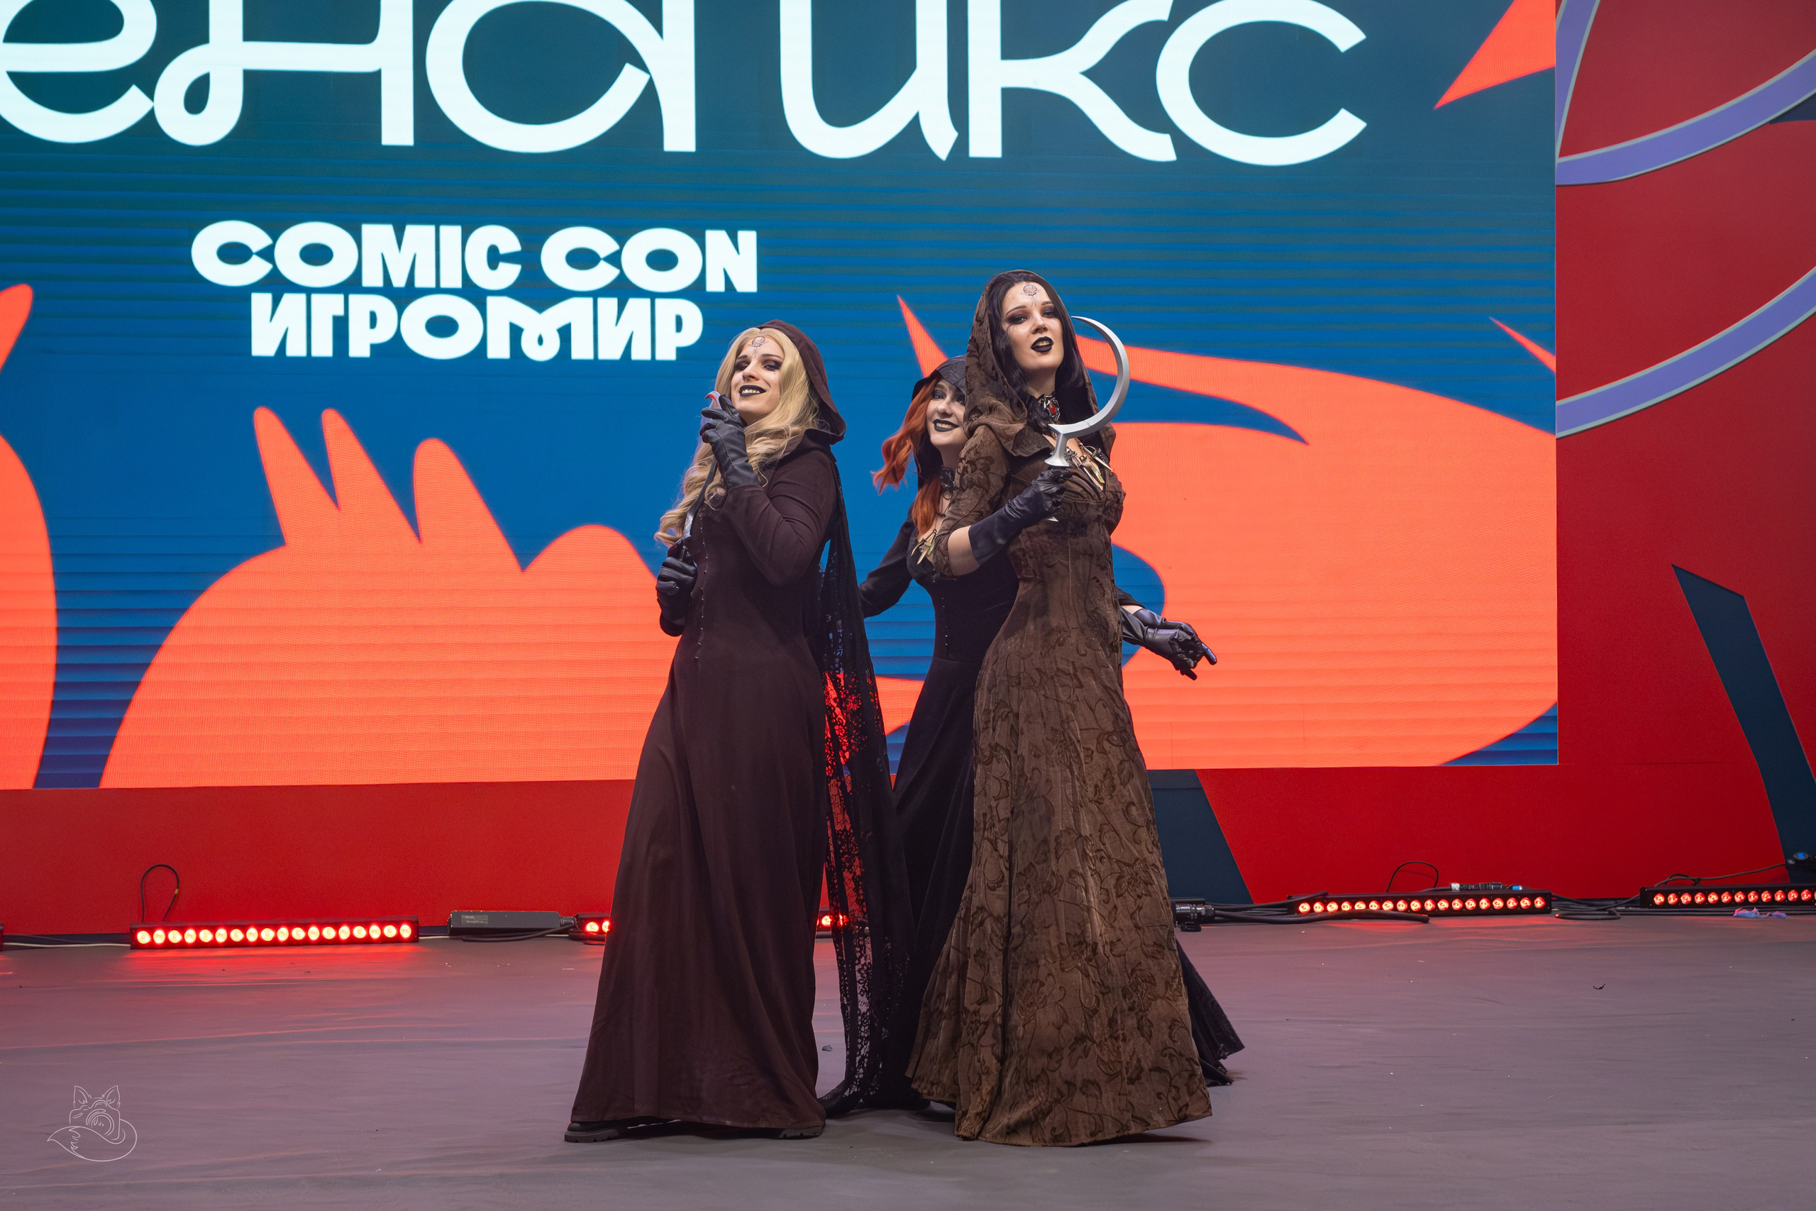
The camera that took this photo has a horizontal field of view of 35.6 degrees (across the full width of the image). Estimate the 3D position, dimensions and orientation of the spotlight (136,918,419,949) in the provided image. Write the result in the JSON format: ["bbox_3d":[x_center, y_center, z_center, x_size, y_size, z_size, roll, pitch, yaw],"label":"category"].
[{"bbox_3d":[-2.174,1.125,9.700,0.960,0.080,0.090,0,0,-9],"label":"spotlight"}]

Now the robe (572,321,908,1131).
[{"bbox_3d":[-0.366,0.260,6.120,0.750,1.740,0.600,0,0,-34],"label":"robe"}]

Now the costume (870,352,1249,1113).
[{"bbox_3d":[0.324,0.288,6.550,0.820,1.690,0.780,0,0,-35],"label":"costume"}]

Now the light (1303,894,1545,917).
[{"bbox_3d":[1.868,1.090,10.300,0.960,0.080,0.090,0,0,-9],"label":"light"}]

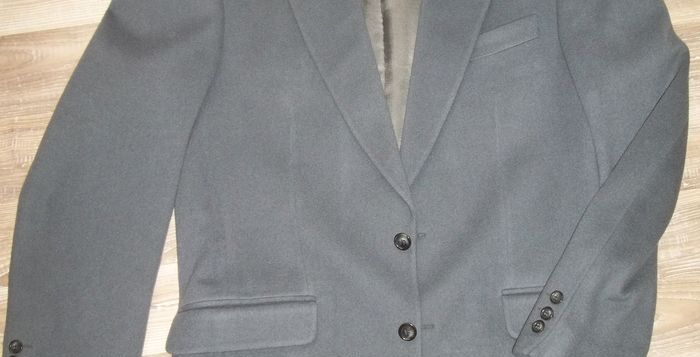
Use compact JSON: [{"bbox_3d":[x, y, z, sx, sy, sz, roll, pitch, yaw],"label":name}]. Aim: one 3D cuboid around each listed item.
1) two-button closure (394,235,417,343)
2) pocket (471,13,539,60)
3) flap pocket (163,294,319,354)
[{"bbox_3d":[0.061,0.119,0.949,0.021,0.009,0.118,-3,84,-1],"label":"two-button closure"},{"bbox_3d":[0.168,-0.157,0.975,0.102,0.012,0.026,-20,84,-3],"label":"pocket"},{"bbox_3d":[-0.118,0.161,0.943,0.168,0.015,0.052,-4,84,-1],"label":"flap pocket"}]

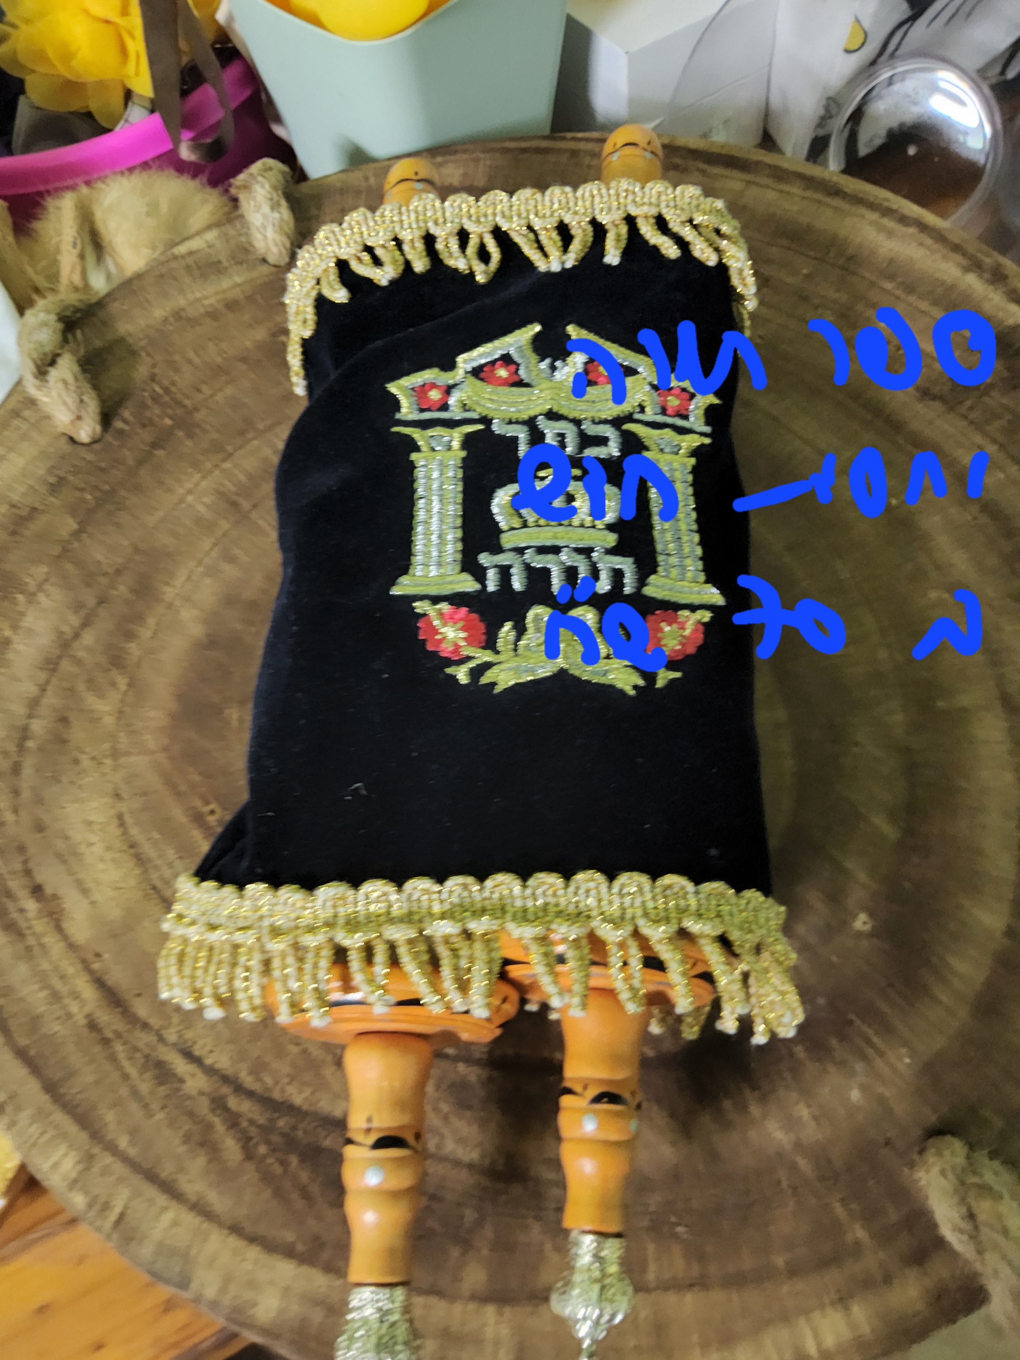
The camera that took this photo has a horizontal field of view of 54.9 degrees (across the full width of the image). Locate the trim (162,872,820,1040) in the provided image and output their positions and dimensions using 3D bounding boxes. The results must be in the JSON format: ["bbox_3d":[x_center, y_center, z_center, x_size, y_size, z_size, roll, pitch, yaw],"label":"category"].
[{"bbox_3d":[-0.009,0.080,0.278,0.182,0.056,0.040,1,66,2],"label":"trim"}]

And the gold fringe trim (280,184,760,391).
[{"bbox_3d":[0.003,-0.133,0.340,0.160,0.054,0.049,1,67,2],"label":"gold fringe trim"}]

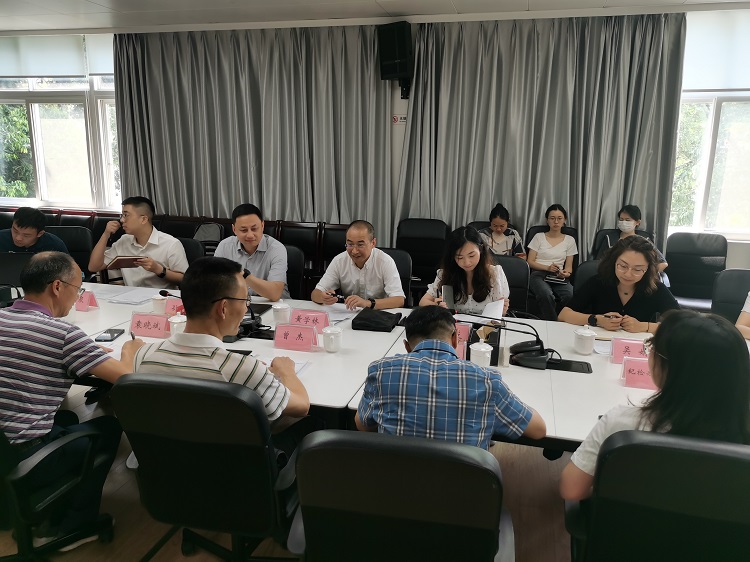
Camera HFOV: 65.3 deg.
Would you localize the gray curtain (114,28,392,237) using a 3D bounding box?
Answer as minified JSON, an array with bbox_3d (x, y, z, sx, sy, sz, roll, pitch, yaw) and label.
[{"bbox_3d":[-1.257,-1.084,5.937,2.957,2.680,0.160,4,12,15],"label":"gray curtain"}]

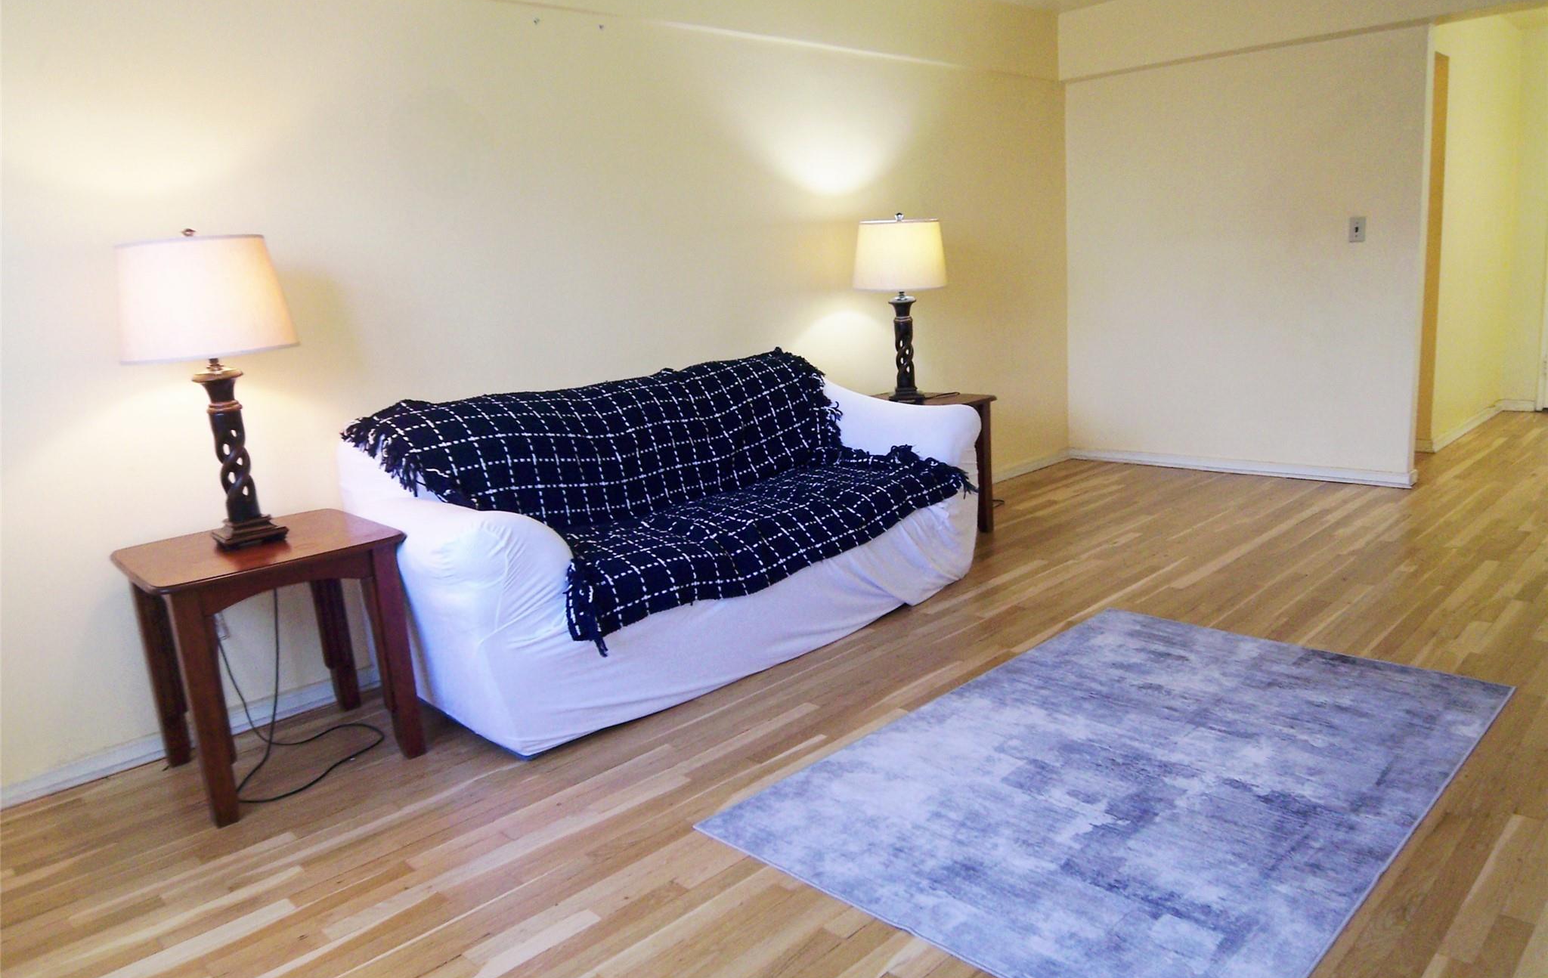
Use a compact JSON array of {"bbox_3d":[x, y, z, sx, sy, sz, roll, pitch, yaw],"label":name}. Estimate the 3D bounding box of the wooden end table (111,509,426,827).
[{"bbox_3d":[-1.322,0.436,2.747,0.575,0.607,0.560,-15,17,-42],"label":"wooden end table"}]

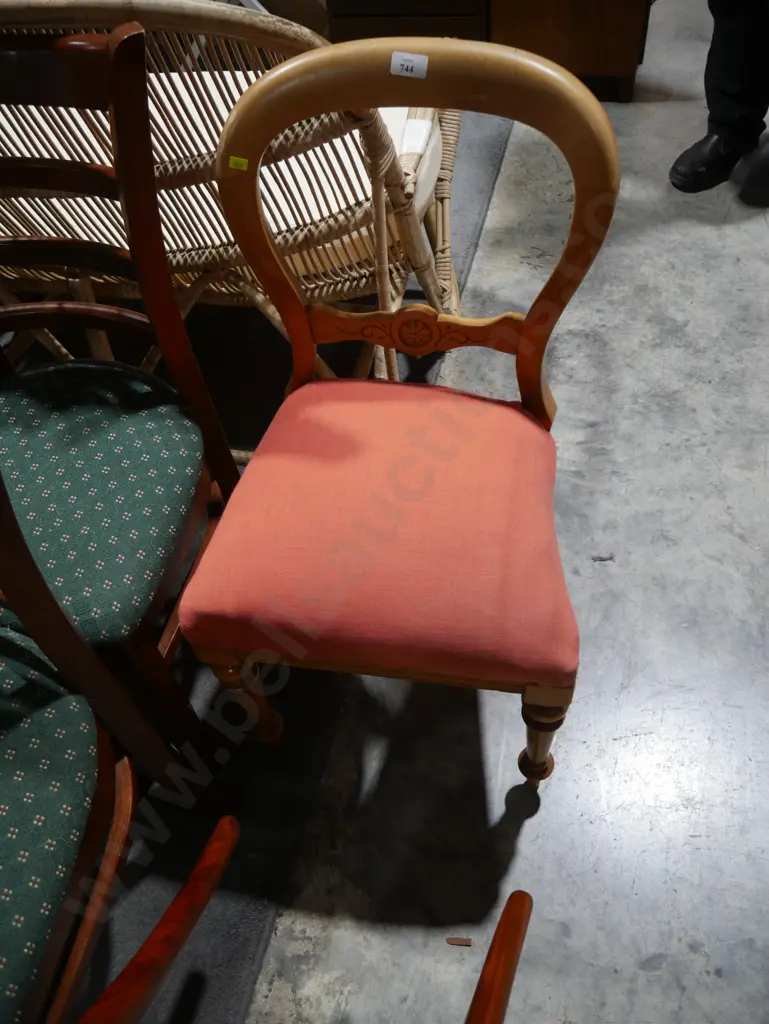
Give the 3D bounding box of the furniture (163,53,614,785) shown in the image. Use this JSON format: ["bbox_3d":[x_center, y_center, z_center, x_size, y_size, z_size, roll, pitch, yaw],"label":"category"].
[{"bbox_3d":[0.024,-0.042,1.089,0.475,0.891,0.525,5,54,10],"label":"furniture"}]

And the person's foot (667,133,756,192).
[{"bbox_3d":[0.951,-1.050,2.390,0.292,0.120,0.108,-38,55,-25],"label":"person's foot"}]

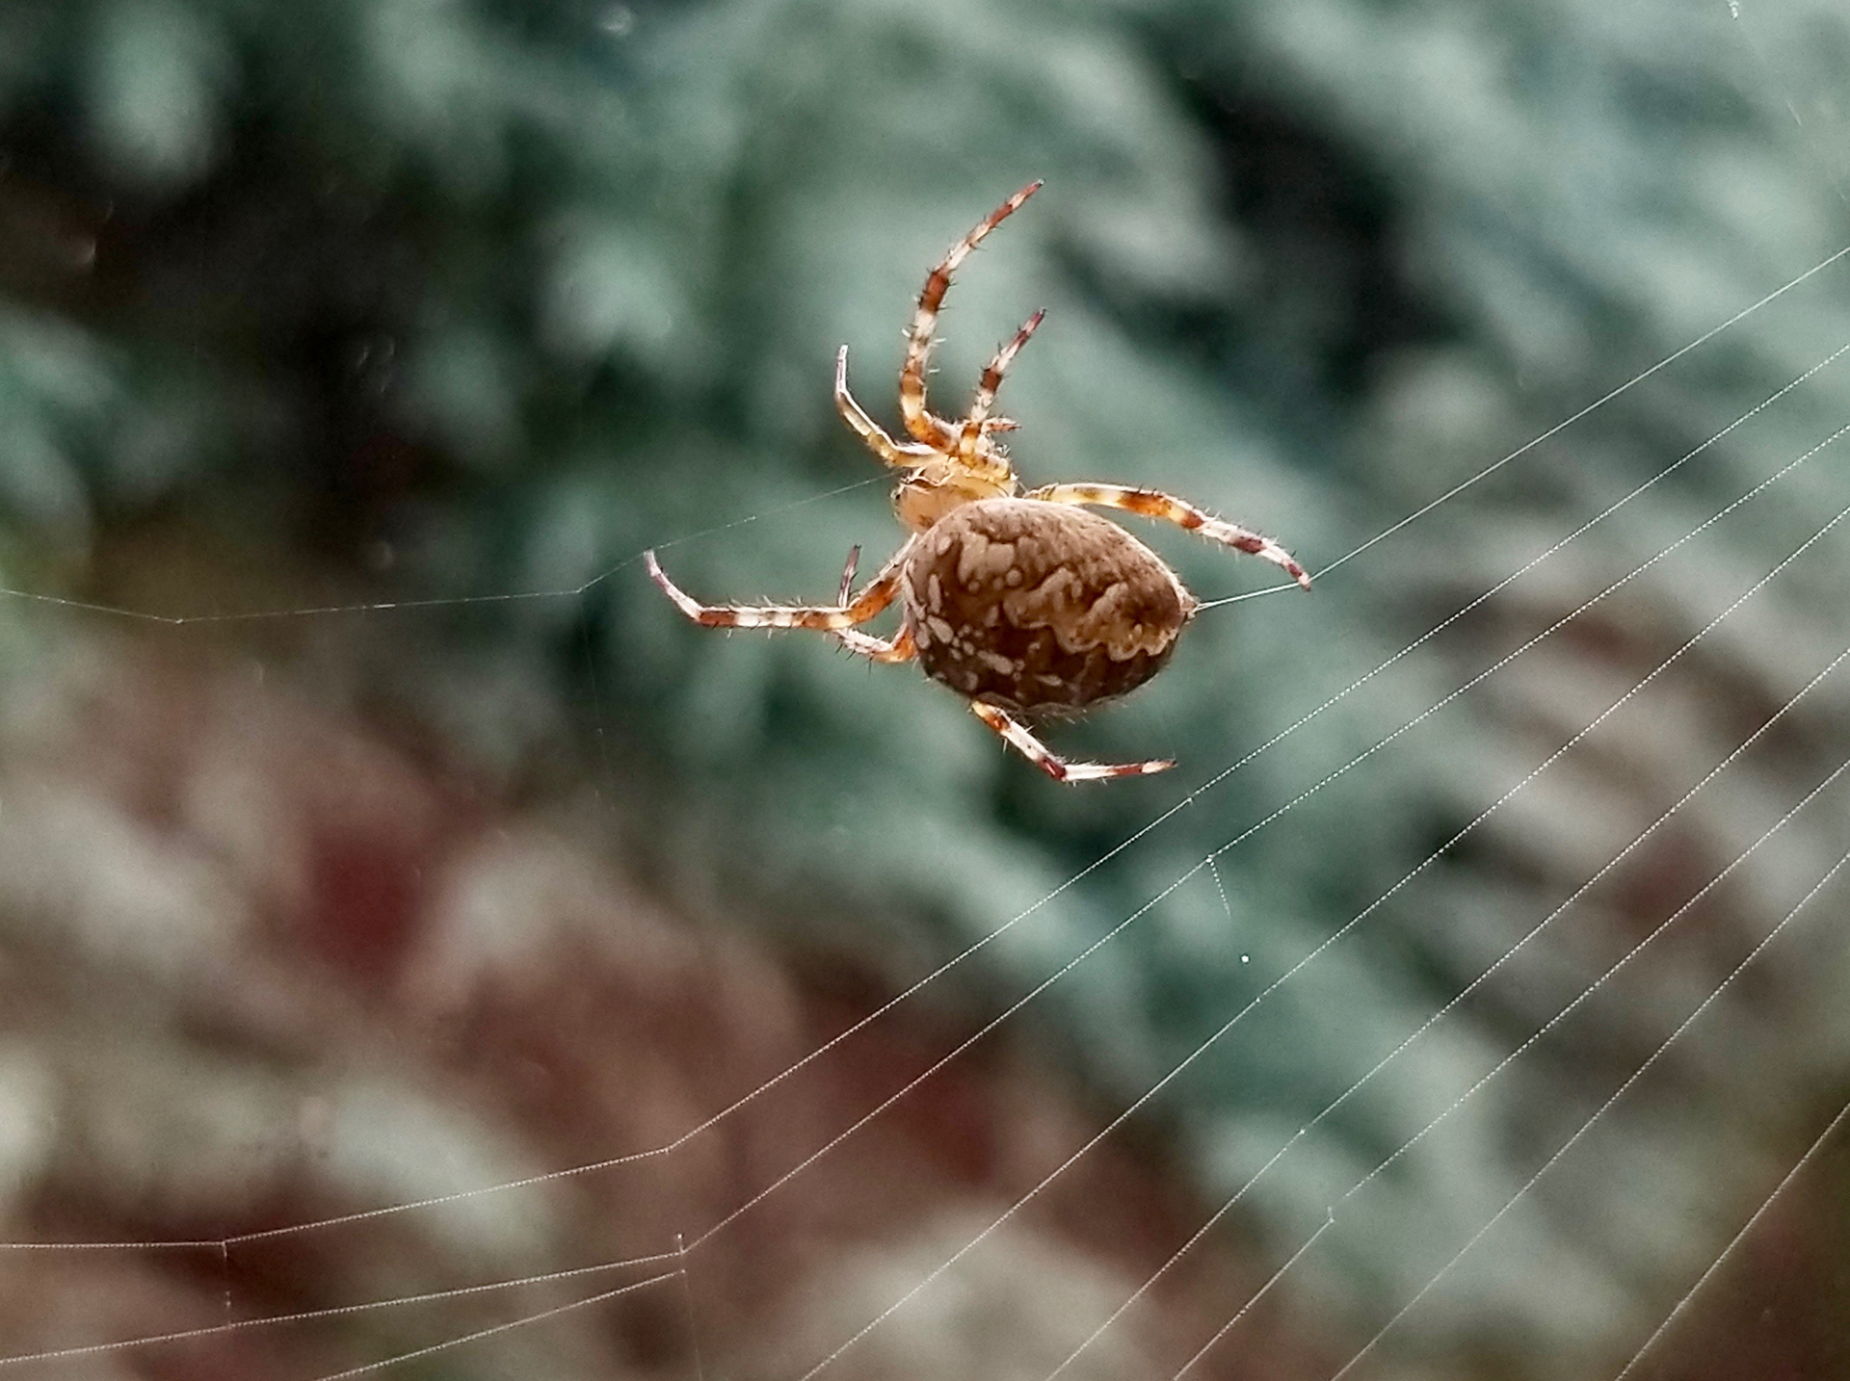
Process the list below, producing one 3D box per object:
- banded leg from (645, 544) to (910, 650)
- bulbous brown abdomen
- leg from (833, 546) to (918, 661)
[{"bbox_3d":[-0.007,-0.005,0.087,0.013,0.004,0.004,0,10,0],"label":"banded leg"},{"bbox_3d":[0.006,-0.004,0.085,0.013,0.010,0.010,7,27,-3],"label":"bulbous brown abdomen"},{"bbox_3d":[-0.002,-0.004,0.089,0.004,0.006,0.005,0,10,0],"label":"leg"}]

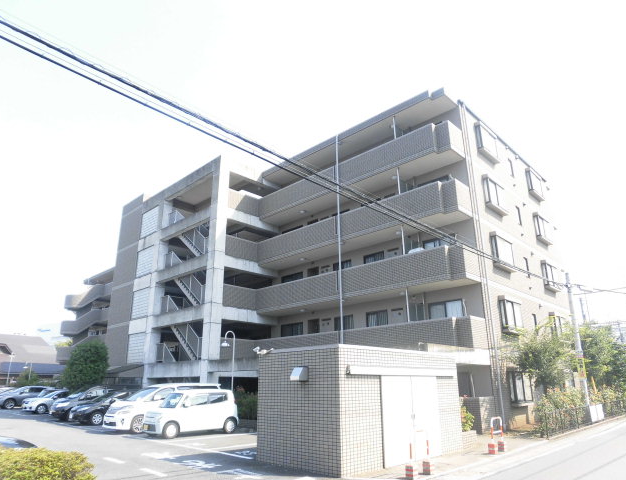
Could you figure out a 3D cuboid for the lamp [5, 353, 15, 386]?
[{"bbox_3d":[-30.633,13.950,44.667,0.450,4.900,0.500,-17,-25,41],"label":"lamp"}]

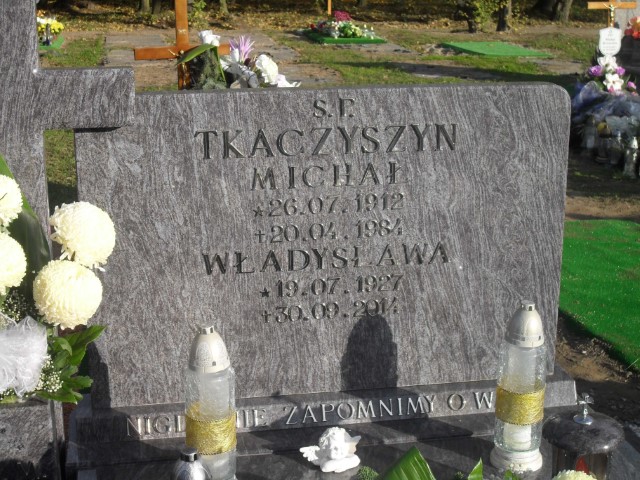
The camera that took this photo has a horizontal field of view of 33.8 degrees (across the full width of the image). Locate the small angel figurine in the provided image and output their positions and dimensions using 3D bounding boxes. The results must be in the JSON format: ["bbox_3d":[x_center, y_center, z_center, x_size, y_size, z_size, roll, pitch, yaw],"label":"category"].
[{"bbox_3d":[0.027,0.421,2.148,0.120,0.080,0.070,-8,18,-27],"label":"small angel figurine"}]

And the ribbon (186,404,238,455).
[{"bbox_3d":[-0.211,0.364,2.047,0.097,0.068,0.097,0,16,0],"label":"ribbon"}]

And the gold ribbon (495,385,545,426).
[{"bbox_3d":[0.415,0.330,2.180,0.097,0.069,0.097,0,16,0],"label":"gold ribbon"}]

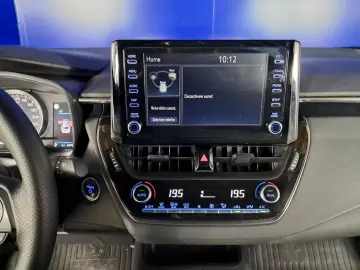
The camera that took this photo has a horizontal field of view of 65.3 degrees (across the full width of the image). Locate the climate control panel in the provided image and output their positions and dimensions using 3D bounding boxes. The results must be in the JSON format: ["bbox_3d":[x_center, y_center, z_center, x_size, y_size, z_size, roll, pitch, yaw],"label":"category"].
[{"bbox_3d":[0.034,0.100,0.428,0.250,0.061,0.030,0,-6,0],"label":"climate control panel"}]

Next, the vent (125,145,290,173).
[{"bbox_3d":[0.043,0.038,0.450,0.259,0.045,0.040,0,-2,0],"label":"vent"}]

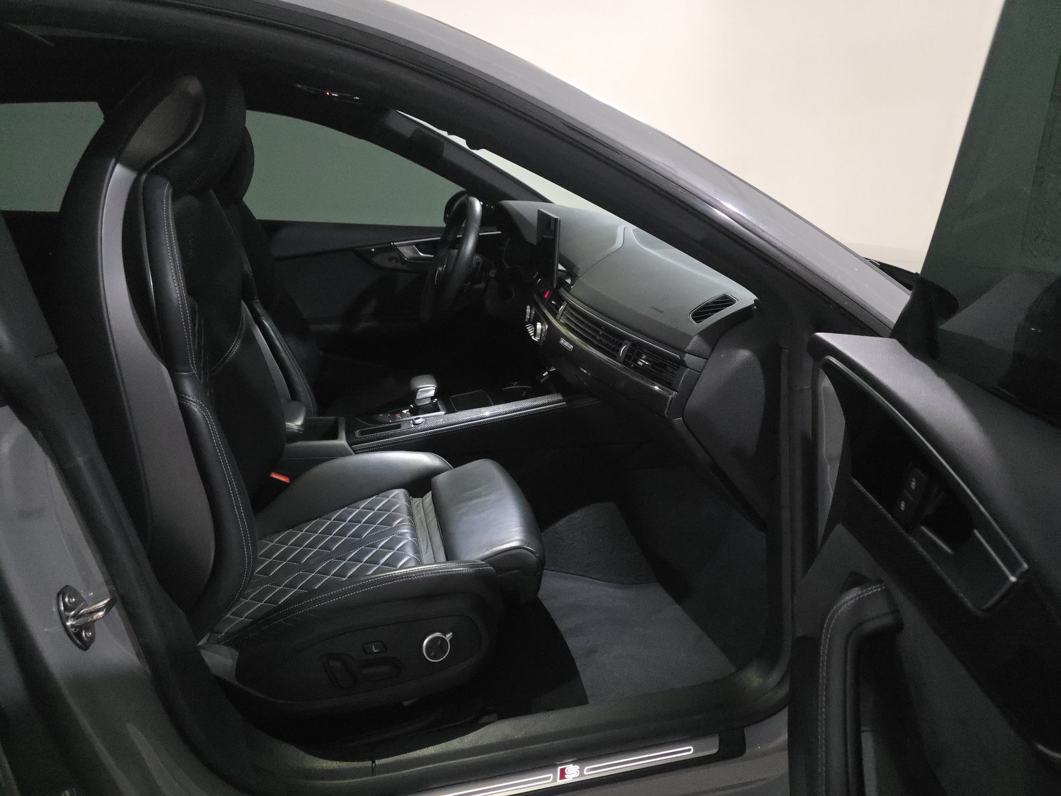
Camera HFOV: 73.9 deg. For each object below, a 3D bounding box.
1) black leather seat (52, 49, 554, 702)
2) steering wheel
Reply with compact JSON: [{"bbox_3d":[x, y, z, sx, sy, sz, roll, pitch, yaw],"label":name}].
[{"bbox_3d":[-0.314,-0.016,1.143,0.690,0.950,0.560,-3,18,-14],"label":"black leather seat"},{"bbox_3d":[-0.197,-0.360,1.856,0.100,0.365,0.370,19,11,-19],"label":"steering wheel"}]

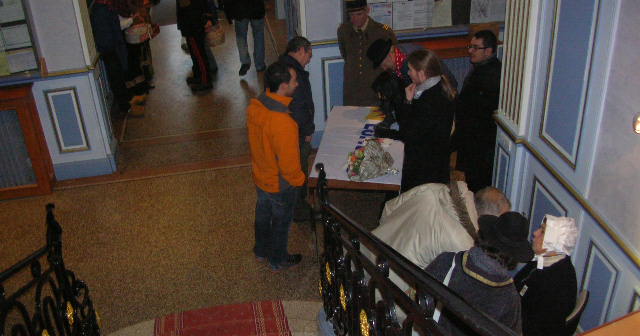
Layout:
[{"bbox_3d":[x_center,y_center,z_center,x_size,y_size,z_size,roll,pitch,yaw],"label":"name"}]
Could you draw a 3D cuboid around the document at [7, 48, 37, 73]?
[{"bbox_3d":[-2.842,-1.005,6.179,0.255,0.175,0.010,-7,29,-6],"label":"document"}]

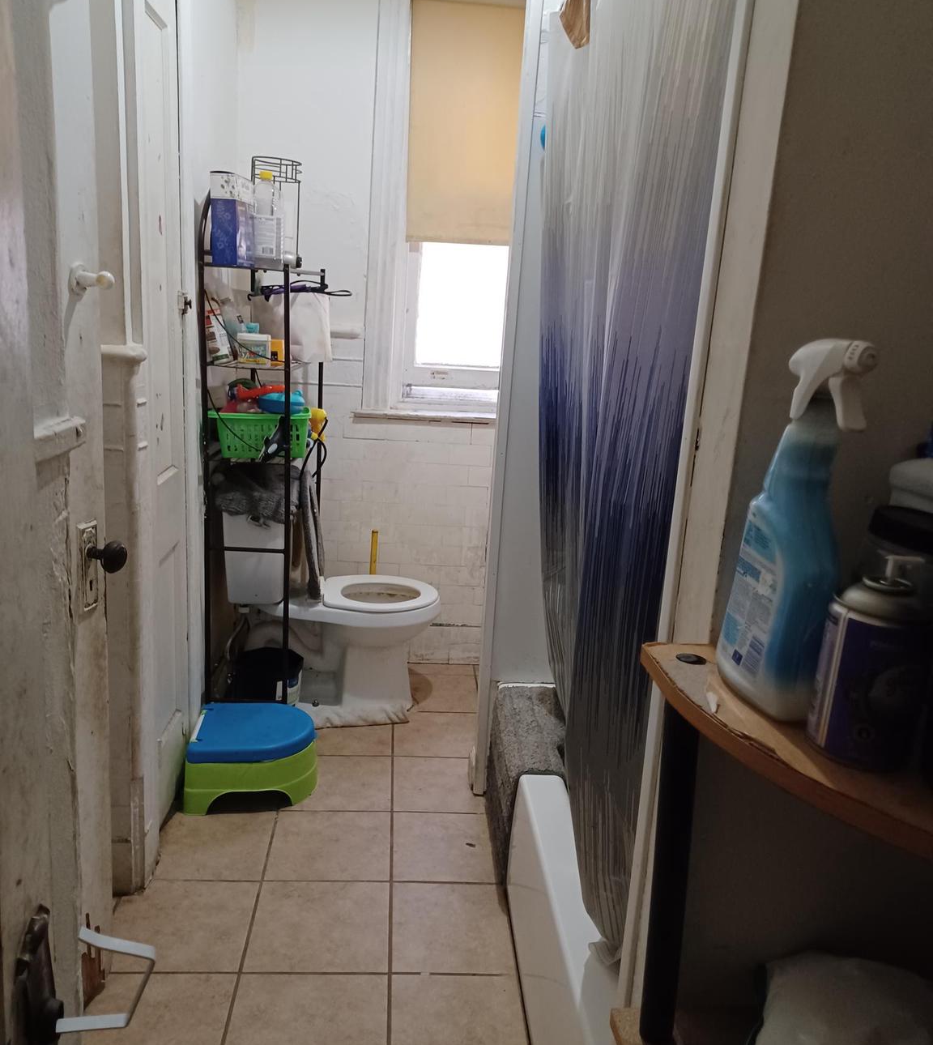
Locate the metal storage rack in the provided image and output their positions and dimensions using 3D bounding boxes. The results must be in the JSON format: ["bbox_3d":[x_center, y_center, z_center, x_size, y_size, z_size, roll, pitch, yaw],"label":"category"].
[{"bbox_3d":[-0.624,-0.217,2.843,0.250,1.735,0.620,3,14,-1],"label":"metal storage rack"}]

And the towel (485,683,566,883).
[{"bbox_3d":[0.153,0.676,2.359,0.165,0.310,0.480,3,14,-5],"label":"towel"}]

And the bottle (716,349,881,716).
[{"bbox_3d":[0.249,0.000,0.671,0.064,0.274,0.121,0,15,-13],"label":"bottle"}]

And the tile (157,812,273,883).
[{"bbox_3d":[-0.644,0.822,2.292,0.282,0.010,0.300,2,14,-5],"label":"tile"}]

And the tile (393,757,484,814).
[{"bbox_3d":[-0.062,0.765,2.614,0.300,0.010,0.300,3,14,-5],"label":"tile"}]

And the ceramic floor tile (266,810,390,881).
[{"bbox_3d":[-0.344,0.825,2.293,0.300,0.010,0.300,3,14,-5],"label":"ceramic floor tile"}]

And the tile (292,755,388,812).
[{"bbox_3d":[-0.366,0.751,2.588,0.300,0.010,0.300,3,14,-5],"label":"tile"}]

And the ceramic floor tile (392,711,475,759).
[{"bbox_3d":[-0.084,0.691,2.909,0.300,0.010,0.300,3,14,-5],"label":"ceramic floor tile"}]

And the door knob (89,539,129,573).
[{"bbox_3d":[-0.618,0.058,1.545,0.058,0.056,0.056,7,14,12],"label":"door knob"}]

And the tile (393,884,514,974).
[{"bbox_3d":[-0.026,0.911,2.023,0.285,0.010,0.300,3,14,-5],"label":"tile"}]

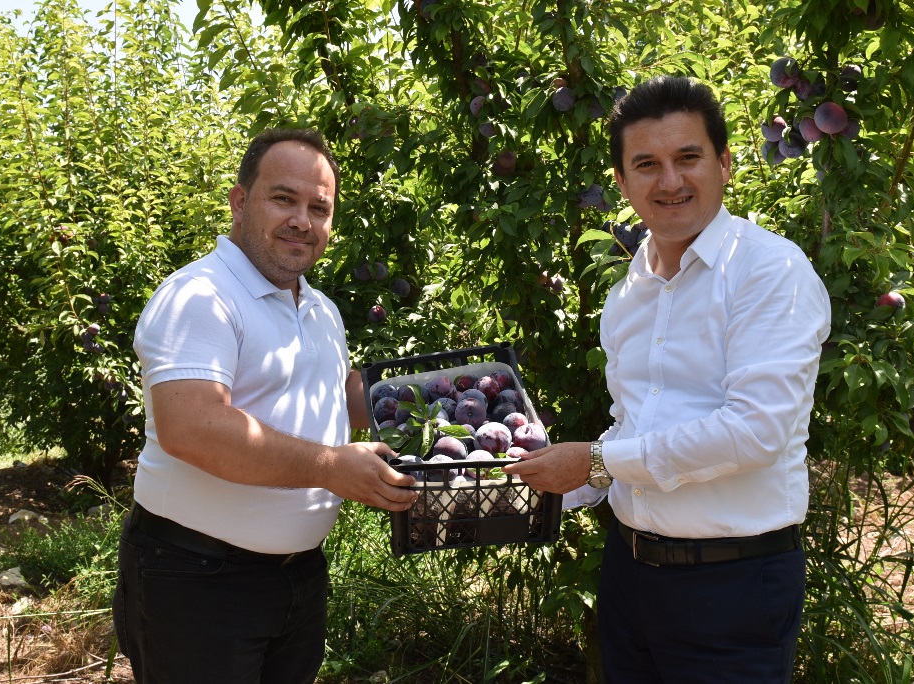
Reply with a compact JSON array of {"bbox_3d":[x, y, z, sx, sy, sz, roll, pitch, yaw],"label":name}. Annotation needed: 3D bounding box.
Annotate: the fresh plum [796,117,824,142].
[{"bbox_3d":[0.709,-0.425,2.050,0.053,0.053,0.053,0,3,0],"label":"fresh plum"}]

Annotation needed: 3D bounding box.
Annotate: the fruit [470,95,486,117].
[{"bbox_3d":[0.056,-0.590,2.570,0.053,0.053,0.053,0,3,0],"label":"fruit"}]

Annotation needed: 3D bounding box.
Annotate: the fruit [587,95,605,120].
[{"bbox_3d":[0.327,-0.554,2.420,0.055,0.055,0.055,0,3,0],"label":"fruit"}]

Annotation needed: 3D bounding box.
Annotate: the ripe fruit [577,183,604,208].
[{"bbox_3d":[0.294,-0.321,2.250,0.054,0.053,0.054,0,8,0],"label":"ripe fruit"}]

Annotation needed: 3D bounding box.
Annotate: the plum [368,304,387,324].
[{"bbox_3d":[-0.219,-0.077,2.820,0.052,0.051,0.052,0,8,0],"label":"plum"}]

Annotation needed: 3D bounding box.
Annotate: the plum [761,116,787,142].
[{"bbox_3d":[0.645,-0.431,2.080,0.053,0.053,0.053,0,3,0],"label":"plum"}]

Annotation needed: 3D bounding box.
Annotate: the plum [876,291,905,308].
[{"bbox_3d":[0.804,-0.068,1.900,0.054,0.053,0.054,0,8,0],"label":"plum"}]

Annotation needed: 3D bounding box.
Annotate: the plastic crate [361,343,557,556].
[{"bbox_3d":[0.000,0.172,1.730,0.264,0.165,0.354,-4,27,-10],"label":"plastic crate"}]

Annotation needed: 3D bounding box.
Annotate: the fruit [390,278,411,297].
[{"bbox_3d":[-0.153,-0.148,2.780,0.053,0.052,0.053,0,8,0],"label":"fruit"}]

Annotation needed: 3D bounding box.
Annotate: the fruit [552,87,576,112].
[{"bbox_3d":[0.245,-0.556,2.350,0.054,0.053,0.054,0,8,0],"label":"fruit"}]

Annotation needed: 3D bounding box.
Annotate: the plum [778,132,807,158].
[{"bbox_3d":[0.619,-0.362,1.890,0.051,0.050,0.051,0,8,0],"label":"plum"}]

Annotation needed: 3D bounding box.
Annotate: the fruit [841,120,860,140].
[{"bbox_3d":[0.734,-0.397,1.920,0.049,0.048,0.049,0,8,0],"label":"fruit"}]

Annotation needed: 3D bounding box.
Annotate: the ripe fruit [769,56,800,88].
[{"bbox_3d":[0.633,-0.522,1.980,0.058,0.058,0.058,0,3,0],"label":"ripe fruit"}]

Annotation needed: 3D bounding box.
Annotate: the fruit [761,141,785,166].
[{"bbox_3d":[0.657,-0.394,2.120,0.053,0.053,0.053,0,3,0],"label":"fruit"}]

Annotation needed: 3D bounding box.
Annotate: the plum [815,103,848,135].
[{"bbox_3d":[0.705,-0.421,1.930,0.061,0.061,0.061,0,3,0],"label":"plum"}]

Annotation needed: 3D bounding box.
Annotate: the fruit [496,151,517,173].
[{"bbox_3d":[0.123,-0.449,2.550,0.053,0.053,0.053,0,3,0],"label":"fruit"}]

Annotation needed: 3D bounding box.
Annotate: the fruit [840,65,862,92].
[{"bbox_3d":[0.761,-0.509,1.980,0.049,0.049,0.049,0,8,0],"label":"fruit"}]

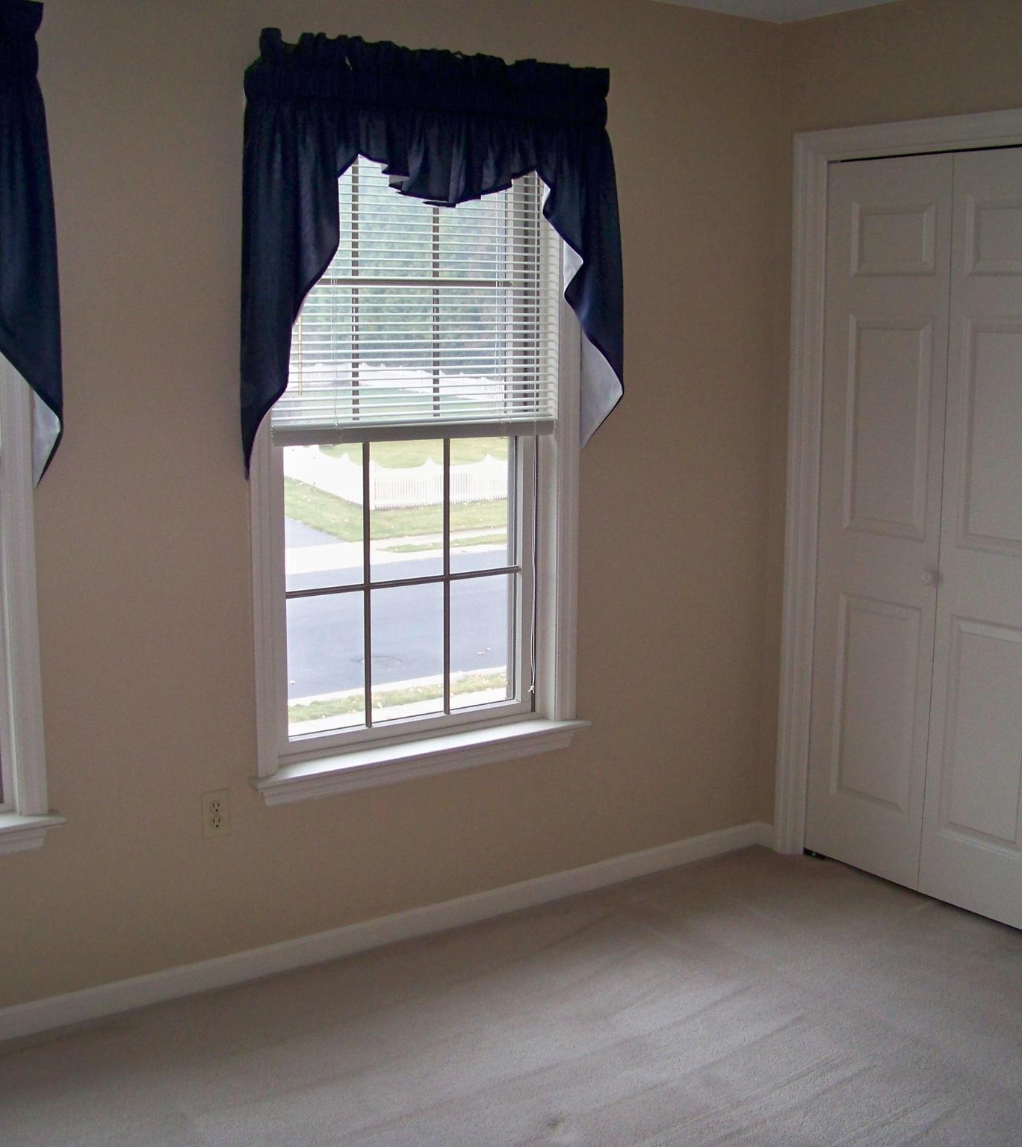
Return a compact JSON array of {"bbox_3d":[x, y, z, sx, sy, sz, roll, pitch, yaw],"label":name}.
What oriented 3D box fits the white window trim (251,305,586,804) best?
[{"bbox_3d":[-0.211,-0.321,3.667,0.980,1.690,0.075,-6,11,-34],"label":"white window trim"}]

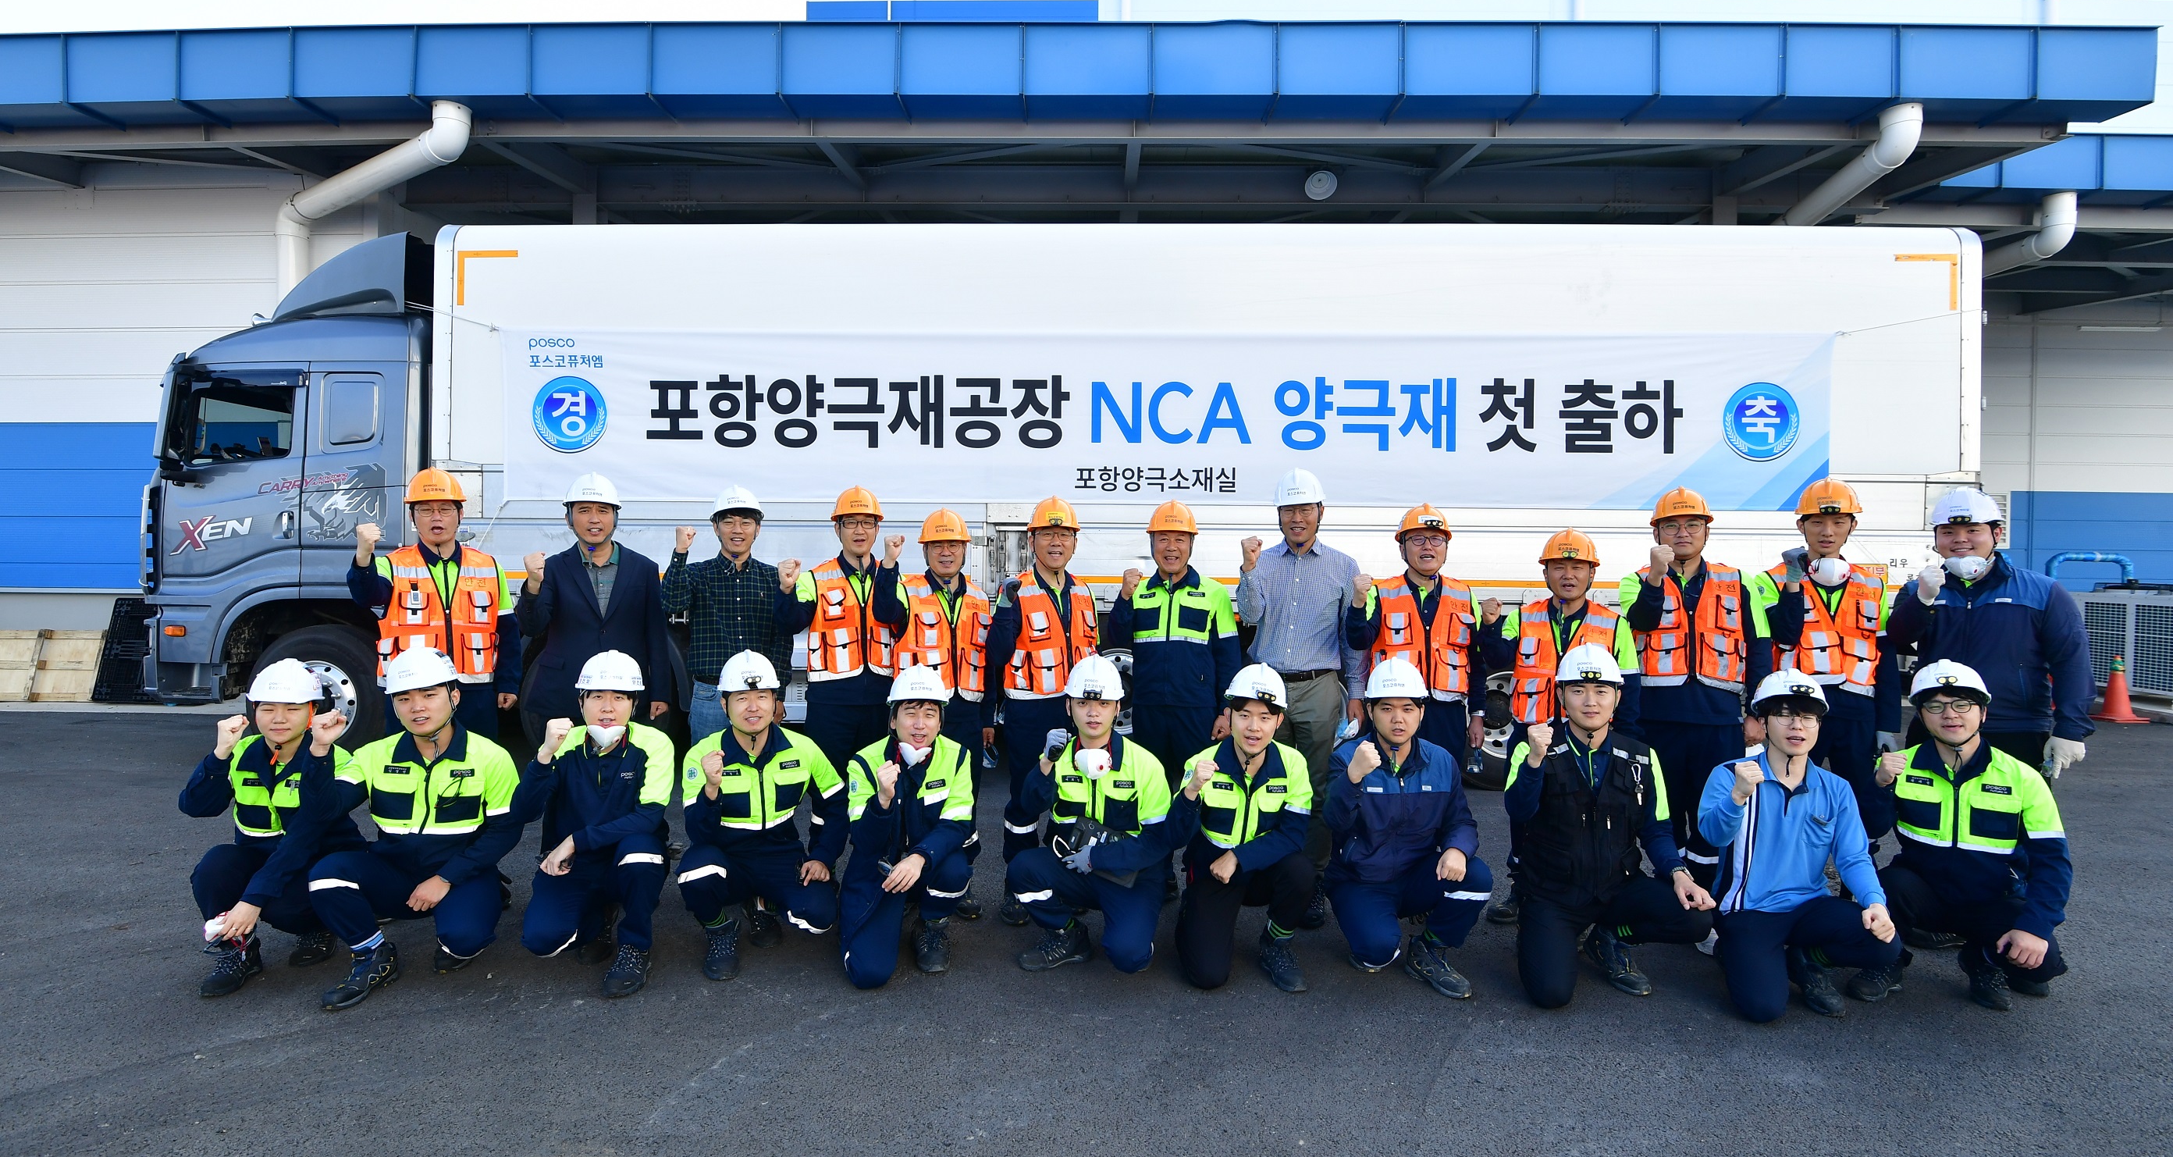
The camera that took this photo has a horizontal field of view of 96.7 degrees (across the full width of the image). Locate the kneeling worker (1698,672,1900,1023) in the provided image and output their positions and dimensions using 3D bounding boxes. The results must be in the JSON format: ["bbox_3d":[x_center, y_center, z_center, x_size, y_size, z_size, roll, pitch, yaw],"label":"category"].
[{"bbox_3d":[2.450,0.872,3.440,0.600,1.105,0.680,0,0,19],"label":"kneeling worker"}]

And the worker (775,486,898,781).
[{"bbox_3d":[-1.035,0.510,4.120,0.558,1.802,0.420,1,0,-15],"label":"worker"}]

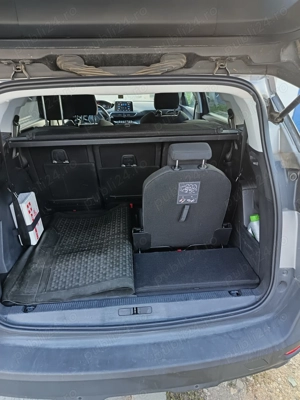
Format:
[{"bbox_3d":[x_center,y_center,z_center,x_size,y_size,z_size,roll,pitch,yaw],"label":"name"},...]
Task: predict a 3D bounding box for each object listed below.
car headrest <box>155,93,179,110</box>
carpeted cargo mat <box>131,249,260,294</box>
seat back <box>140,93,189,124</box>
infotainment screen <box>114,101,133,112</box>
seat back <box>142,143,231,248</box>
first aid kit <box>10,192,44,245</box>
[{"bbox_3d":[0.162,-1.003,2.762,0.250,0.195,0.110,-3,36,-4],"label":"car headrest"},{"bbox_3d":[0.202,0.328,1.300,0.536,0.042,0.240,-3,24,-4],"label":"carpeted cargo mat"},{"bbox_3d":[0.157,-0.786,3.014,0.500,0.840,0.240,-3,42,-4],"label":"seat back"},{"bbox_3d":[-0.324,-1.167,3.480,0.228,0.140,0.035,-3,12,-4],"label":"infotainment screen"},{"bbox_3d":[0.177,-0.013,1.366,0.408,0.600,0.140,-3,36,-4],"label":"seat back"},{"bbox_3d":[-0.661,0.099,1.503,0.058,0.243,0.161,-1,25,6],"label":"first aid kit"}]

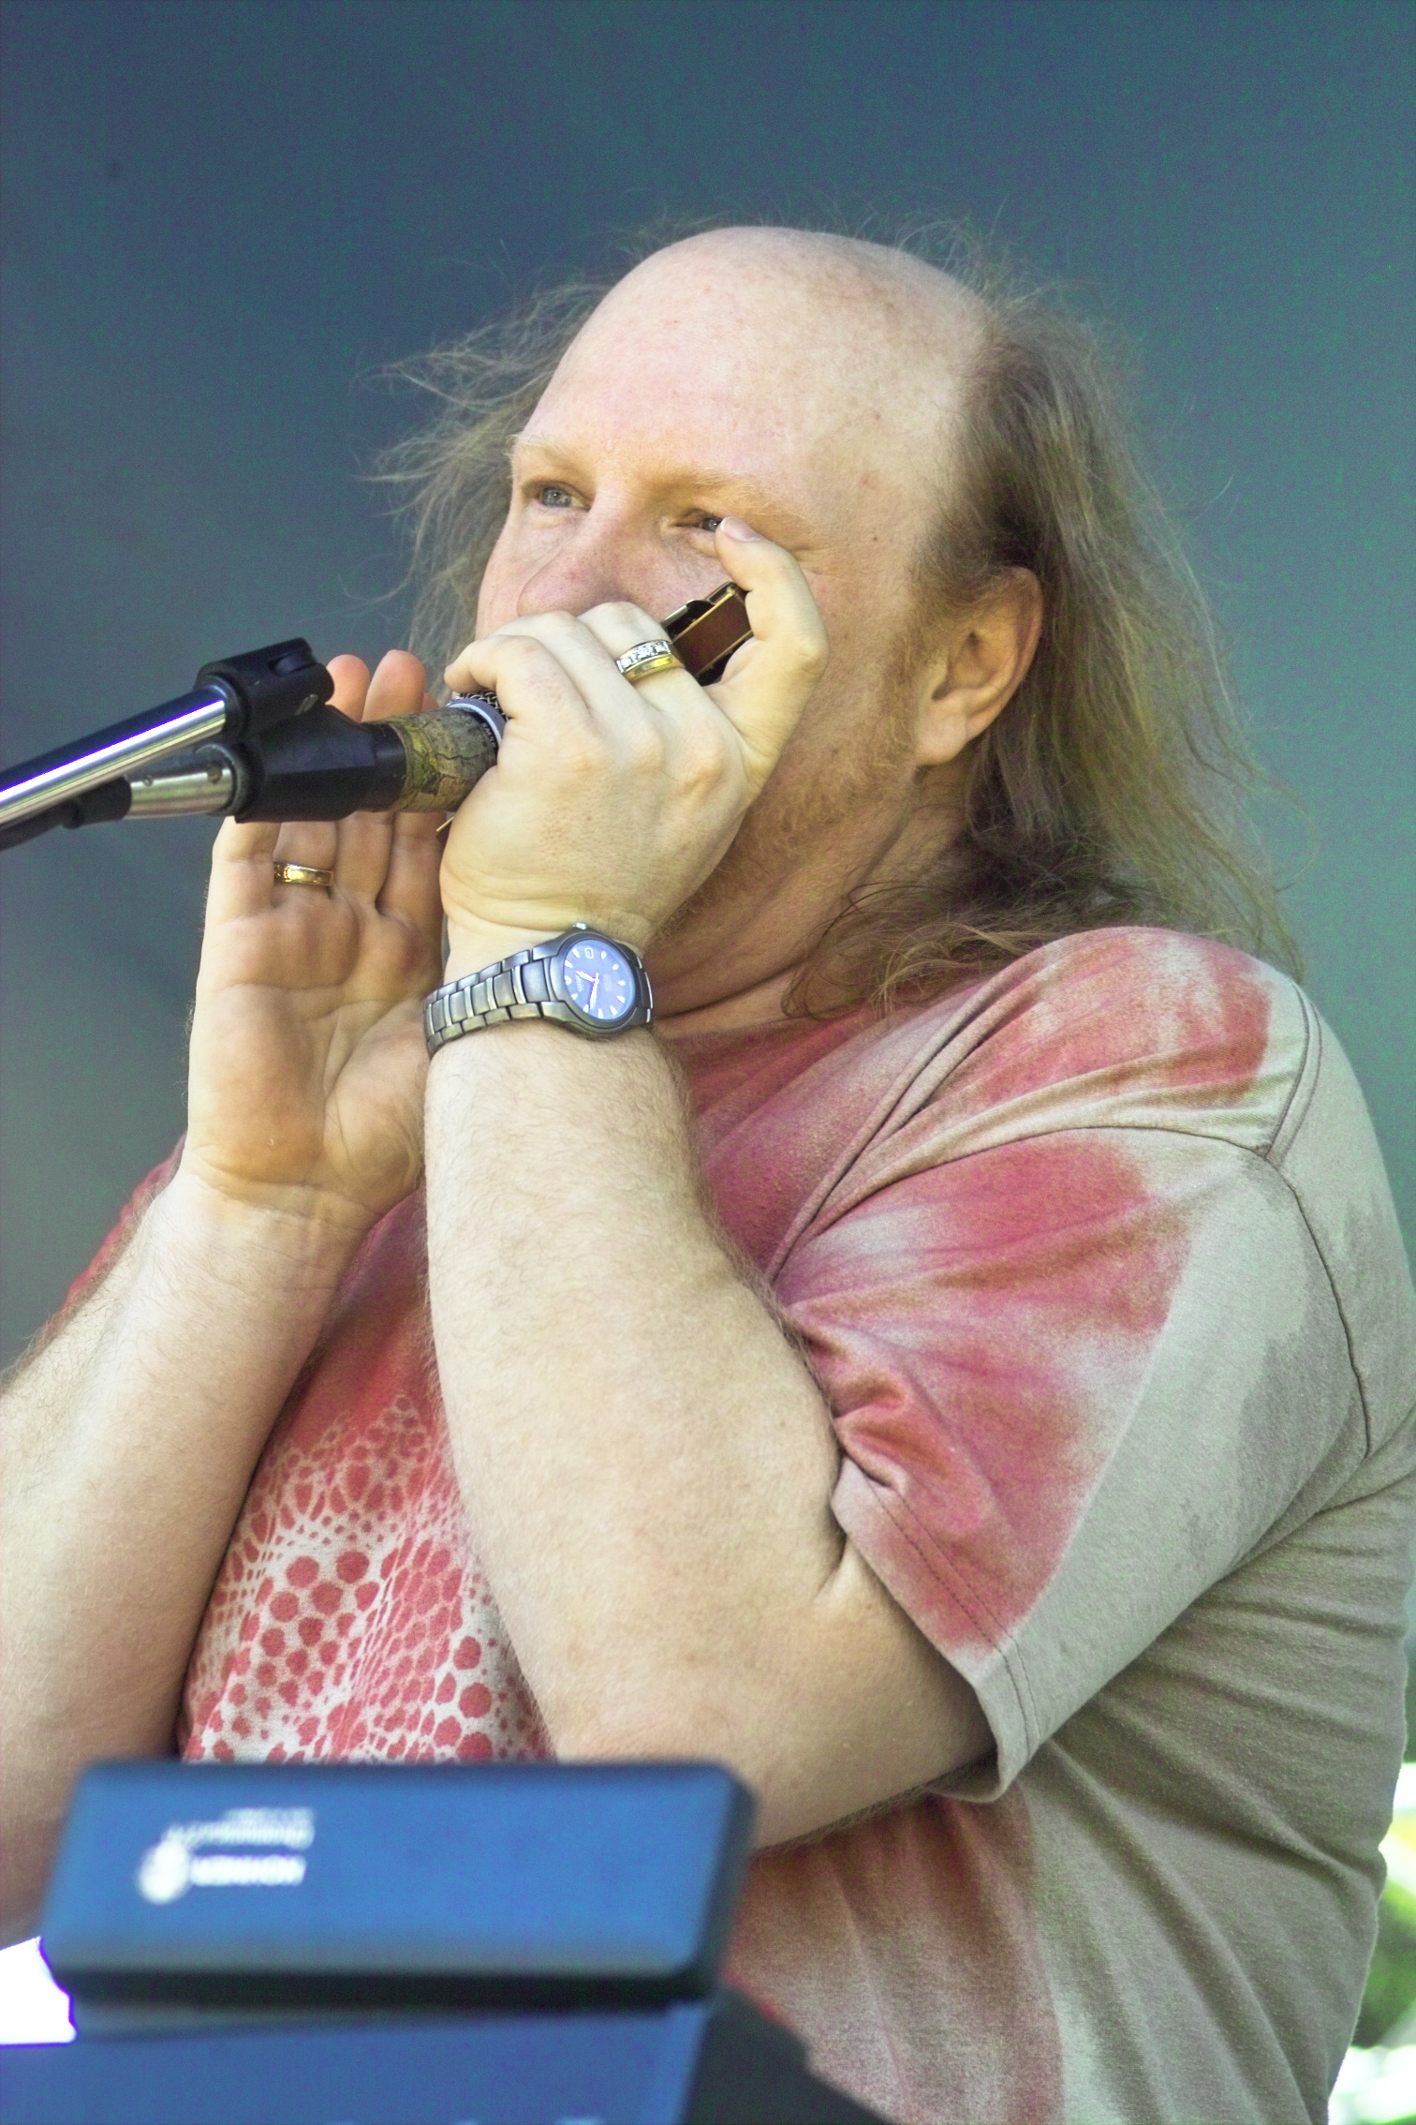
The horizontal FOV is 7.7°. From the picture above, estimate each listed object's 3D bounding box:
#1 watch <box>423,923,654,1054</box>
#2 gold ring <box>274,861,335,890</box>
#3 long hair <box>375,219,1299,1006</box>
[{"bbox_3d":[-0.055,-0.022,3.480,0.068,0.040,0.059,-18,0,-38],"label":"watch"},{"bbox_3d":[-0.134,-0.062,3.500,0.021,0.006,0.021,6,0,0],"label":"gold ring"},{"bbox_3d":[0.045,-0.153,3.600,0.270,0.270,0.230,-5,-15,40],"label":"long hair"}]

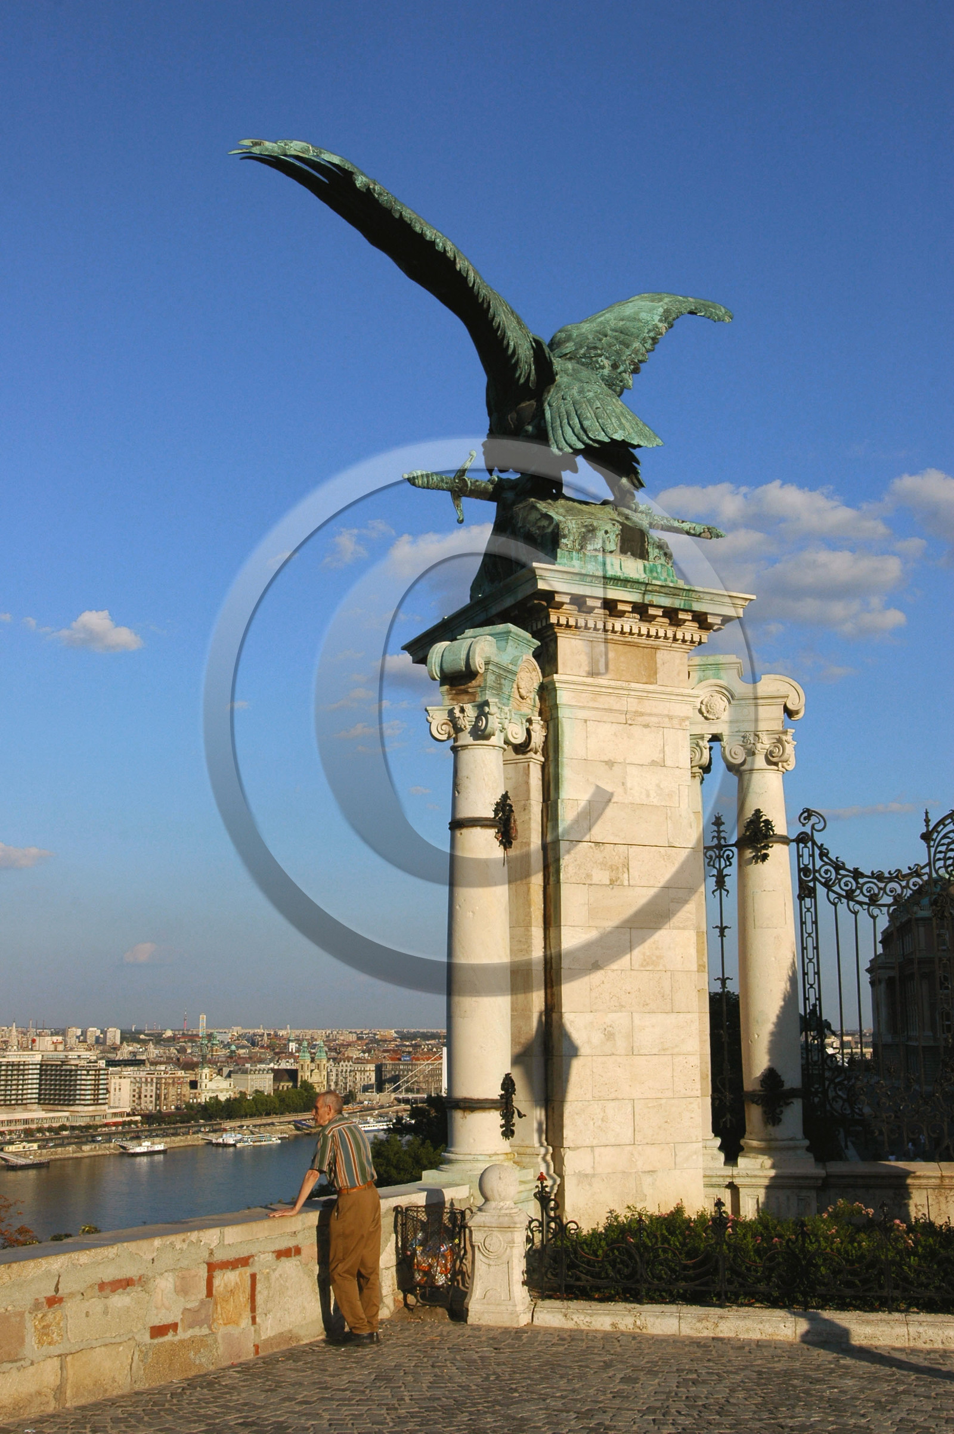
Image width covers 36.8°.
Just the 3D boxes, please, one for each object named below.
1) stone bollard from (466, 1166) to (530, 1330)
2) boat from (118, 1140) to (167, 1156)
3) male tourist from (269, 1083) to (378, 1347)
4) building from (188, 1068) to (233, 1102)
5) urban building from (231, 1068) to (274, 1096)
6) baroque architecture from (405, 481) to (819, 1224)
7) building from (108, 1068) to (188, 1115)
[{"bbox_3d":[0.178,3.810,10.427,0.410,1.080,0.410,-2,-13,12],"label":"stone bollard"},{"bbox_3d":[-159.264,205.364,681.359,6.500,6.800,29.000,-7,-14,29],"label":"boat"},{"bbox_3d":[-0.998,3.398,9.836,0.670,1.620,0.500,-7,-14,29],"label":"male tourist"},{"bbox_3d":[-169.528,239.300,915.017,17.000,26.500,27.000,-6,-14,27],"label":"building"},{"bbox_3d":[-149.592,246.572,947.937,18.000,26.500,27.000,-6,-14,27],"label":"urban building"},{"bbox_3d":[0.927,1.597,13.970,3.900,6.700,3.200,6,-13,-25],"label":"baroque architecture"},{"bbox_3d":[-189.274,219.221,826.645,20.000,28.000,43.000,-7,-15,32],"label":"building"}]

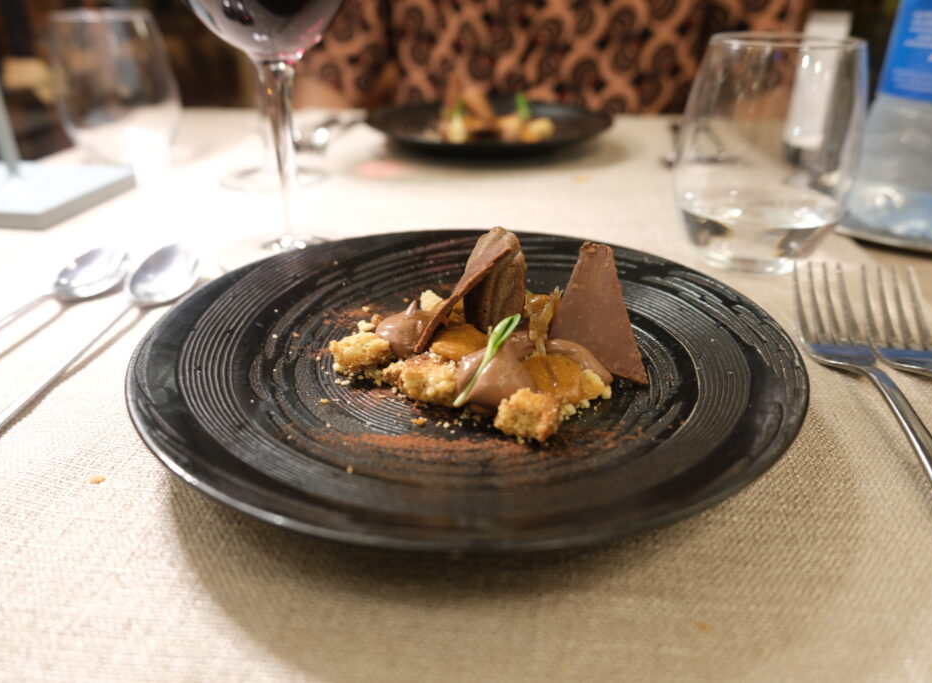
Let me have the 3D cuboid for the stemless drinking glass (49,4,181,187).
[{"bbox_3d":[-0.271,-0.187,0.532,0.087,0.114,0.087,0,27,0],"label":"stemless drinking glass"}]

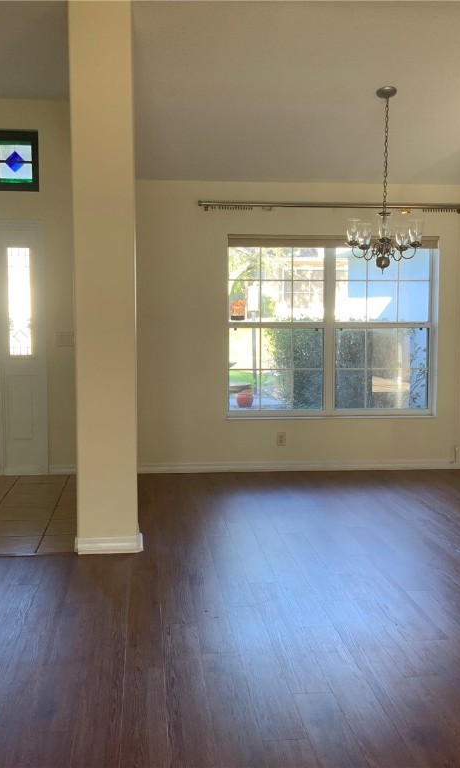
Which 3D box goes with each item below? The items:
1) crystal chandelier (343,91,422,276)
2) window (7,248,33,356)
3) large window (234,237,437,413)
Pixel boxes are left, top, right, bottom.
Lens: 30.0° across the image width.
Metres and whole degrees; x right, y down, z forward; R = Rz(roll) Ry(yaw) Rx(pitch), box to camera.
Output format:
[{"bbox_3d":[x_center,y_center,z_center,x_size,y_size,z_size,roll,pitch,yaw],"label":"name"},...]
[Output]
[{"bbox_3d":[1.007,-1.332,5.611,0.510,1.165,0.510,0,5,-6],"label":"crystal chandelier"},{"bbox_3d":[-1.716,-0.666,7.010,0.185,0.879,0.040,0,5,-6],"label":"window"},{"bbox_3d":[0.874,-0.475,7.326,1.800,1.525,0.110,0,5,-6],"label":"large window"}]

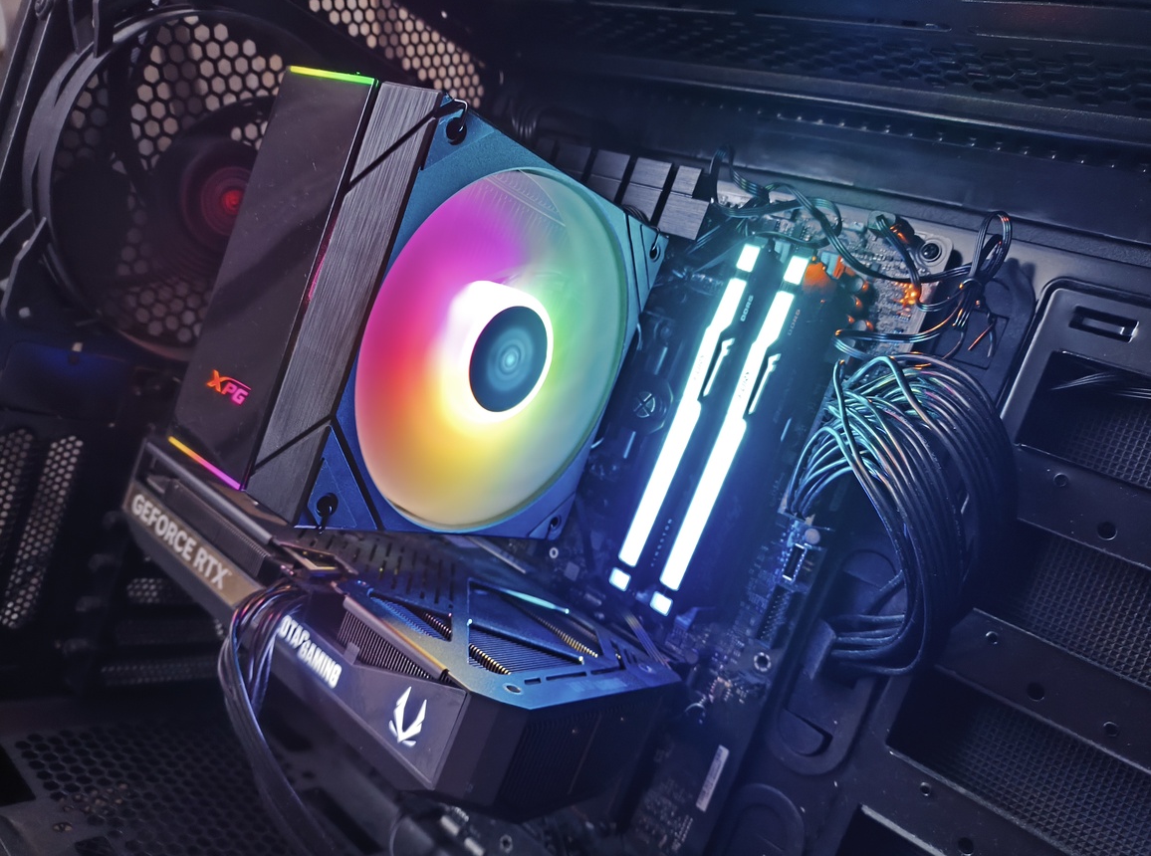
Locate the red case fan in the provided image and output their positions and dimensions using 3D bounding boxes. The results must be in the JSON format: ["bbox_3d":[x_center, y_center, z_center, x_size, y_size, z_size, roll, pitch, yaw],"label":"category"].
[{"bbox_3d":[-0.131,-0.085,0.307,0.025,0.120,0.120,24,7,35],"label":"red case fan"}]

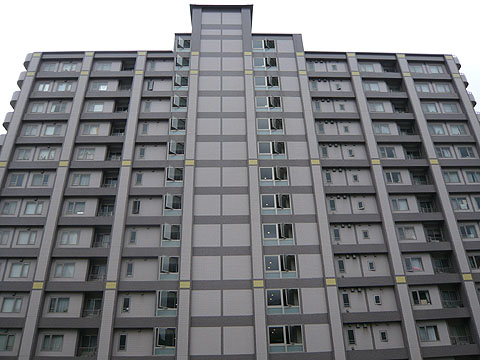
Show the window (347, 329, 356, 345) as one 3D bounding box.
[{"bbox_3d":[8.877,12.496,30.917,0.520,1.170,0.150,0,-29,-2],"label":"window"}]

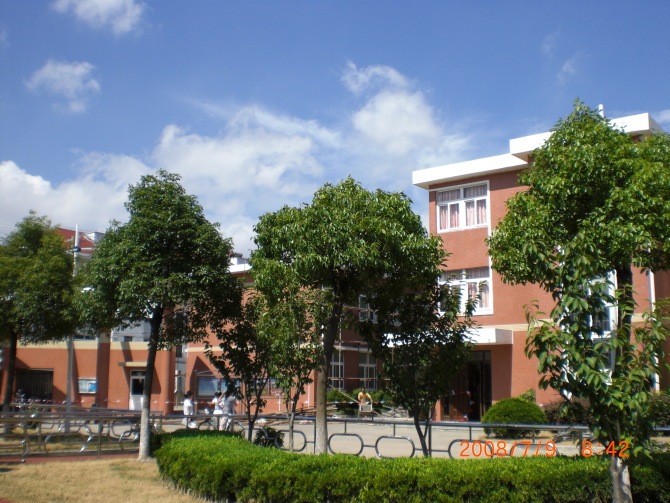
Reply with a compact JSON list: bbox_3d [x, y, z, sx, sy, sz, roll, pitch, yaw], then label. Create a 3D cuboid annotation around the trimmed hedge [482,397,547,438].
[{"bbox_3d":[5.813,5.335,23.725,2.073,1.263,1.950,0,-11,0],"label":"trimmed hedge"}]

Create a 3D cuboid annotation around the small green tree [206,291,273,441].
[{"bbox_3d":[-2.089,2.707,15.974,1.400,3.703,1.400,0,-11,0],"label":"small green tree"}]

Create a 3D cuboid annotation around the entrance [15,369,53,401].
[{"bbox_3d":[-17.339,8.086,42.234,2.300,2.707,0.300,4,-11,-20],"label":"entrance"}]

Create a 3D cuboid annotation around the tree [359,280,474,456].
[{"bbox_3d":[1.454,2.262,13.006,1.998,3.496,2.000,0,-11,0],"label":"tree"}]

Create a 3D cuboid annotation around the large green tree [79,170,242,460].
[{"bbox_3d":[-4.017,1.371,16.832,3.683,6.645,3.500,0,-11,0],"label":"large green tree"}]

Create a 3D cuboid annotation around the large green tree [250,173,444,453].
[{"bbox_3d":[0.270,1.357,14.597,3.838,5.856,3.700,0,-11,0],"label":"large green tree"}]

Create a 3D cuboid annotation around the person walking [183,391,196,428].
[{"bbox_3d":[-5.007,5.534,25.214,0.420,1.515,0.480,3,-11,-14],"label":"person walking"}]

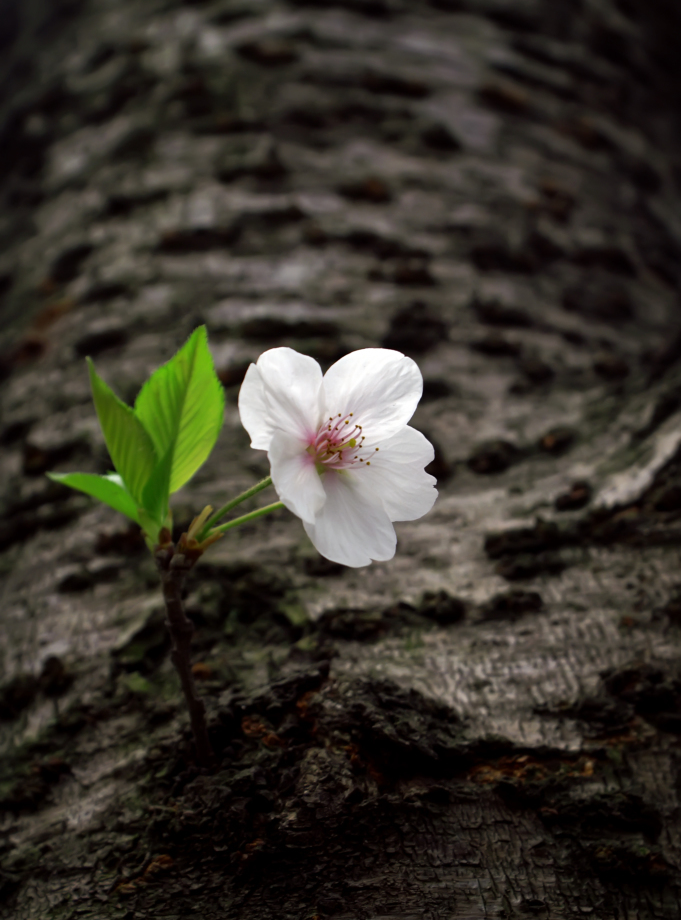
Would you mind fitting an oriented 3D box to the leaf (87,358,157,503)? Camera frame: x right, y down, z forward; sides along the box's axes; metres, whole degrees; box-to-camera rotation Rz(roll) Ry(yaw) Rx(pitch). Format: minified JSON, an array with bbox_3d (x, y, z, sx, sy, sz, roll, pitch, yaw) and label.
[{"bbox_3d":[-0.042,-0.006,0.363,0.010,0.028,0.007,-17,-3,-17],"label":"leaf"}]

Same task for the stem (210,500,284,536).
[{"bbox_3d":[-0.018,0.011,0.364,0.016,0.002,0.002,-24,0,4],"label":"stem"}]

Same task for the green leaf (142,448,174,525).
[{"bbox_3d":[-0.035,0.005,0.362,0.005,0.015,0.004,19,-3,-31],"label":"green leaf"}]

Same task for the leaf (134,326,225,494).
[{"bbox_3d":[-0.031,-0.010,0.366,0.015,0.033,0.008,12,-3,-6],"label":"leaf"}]

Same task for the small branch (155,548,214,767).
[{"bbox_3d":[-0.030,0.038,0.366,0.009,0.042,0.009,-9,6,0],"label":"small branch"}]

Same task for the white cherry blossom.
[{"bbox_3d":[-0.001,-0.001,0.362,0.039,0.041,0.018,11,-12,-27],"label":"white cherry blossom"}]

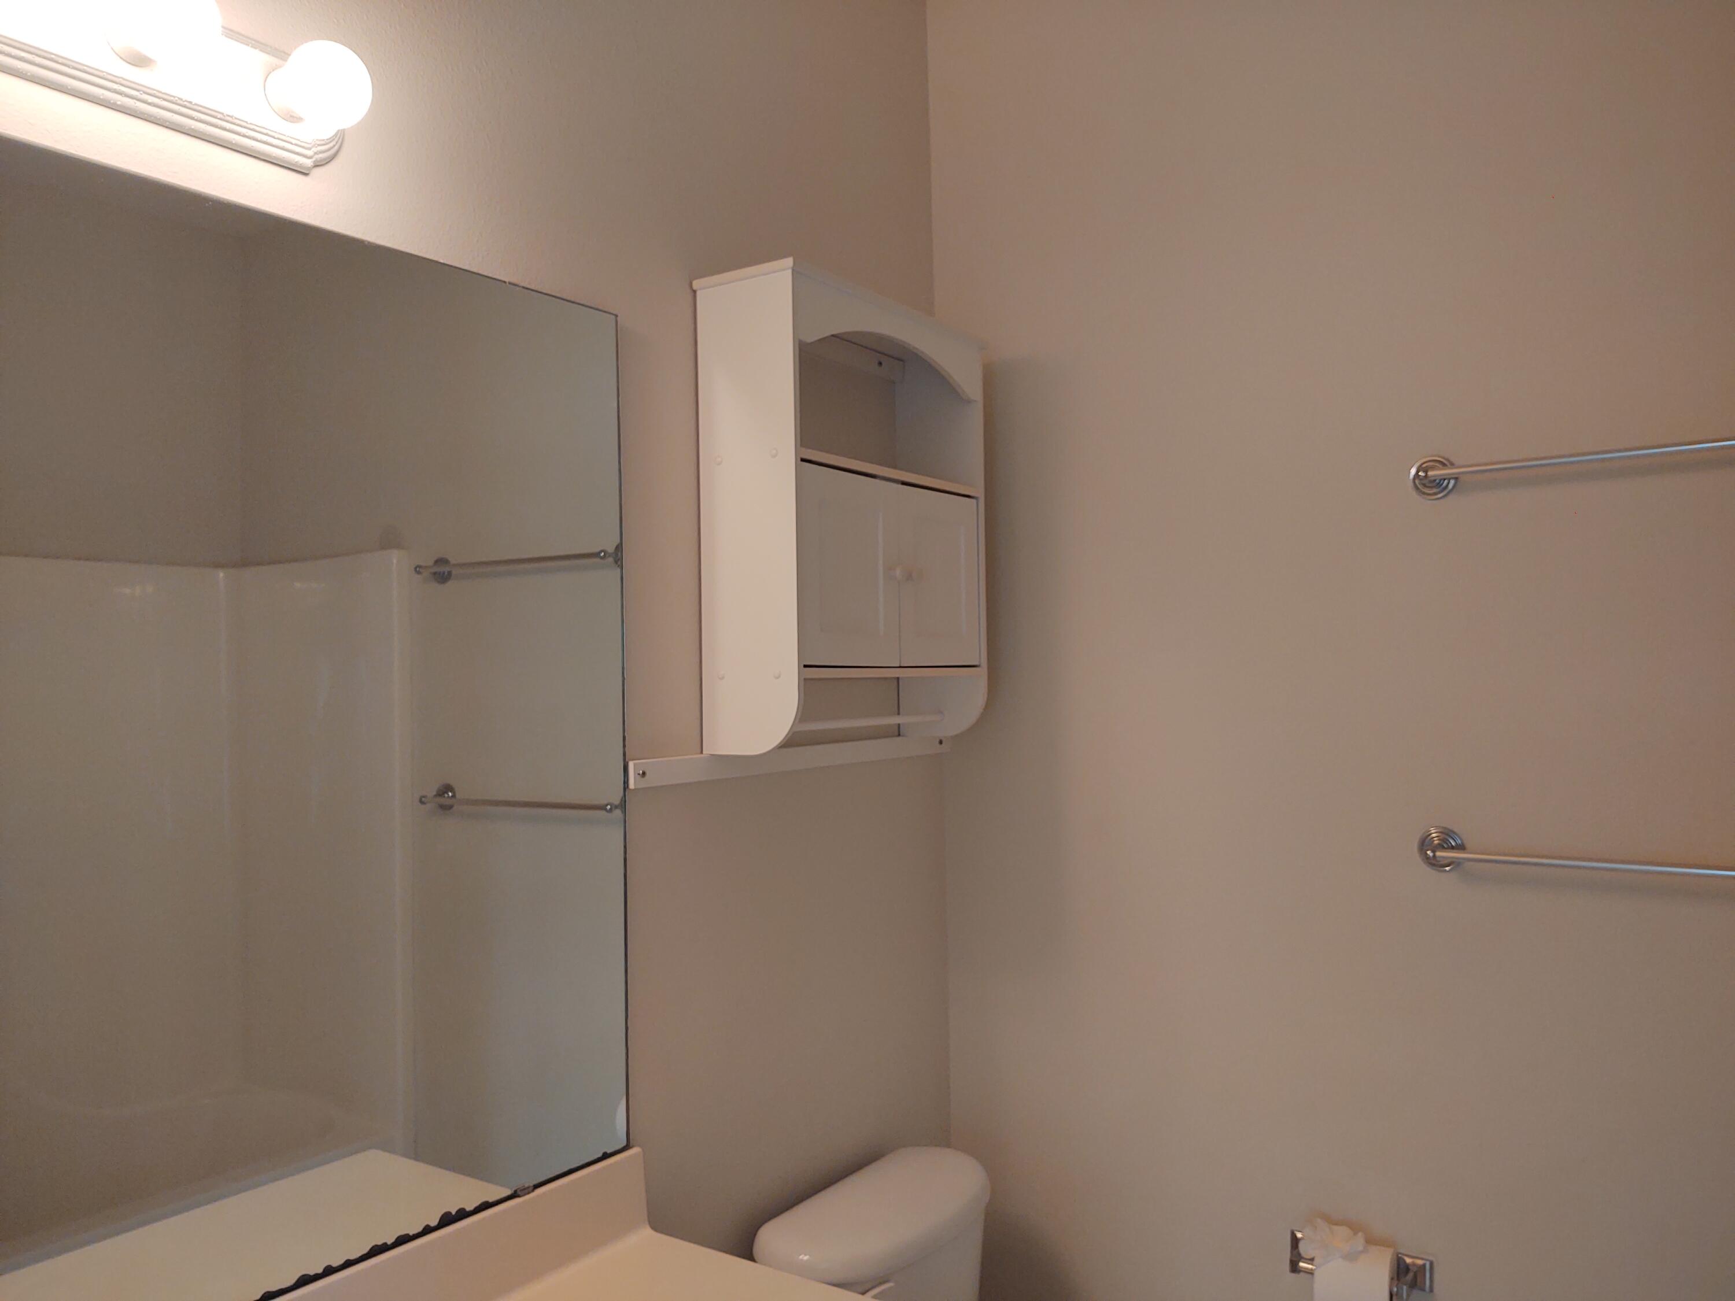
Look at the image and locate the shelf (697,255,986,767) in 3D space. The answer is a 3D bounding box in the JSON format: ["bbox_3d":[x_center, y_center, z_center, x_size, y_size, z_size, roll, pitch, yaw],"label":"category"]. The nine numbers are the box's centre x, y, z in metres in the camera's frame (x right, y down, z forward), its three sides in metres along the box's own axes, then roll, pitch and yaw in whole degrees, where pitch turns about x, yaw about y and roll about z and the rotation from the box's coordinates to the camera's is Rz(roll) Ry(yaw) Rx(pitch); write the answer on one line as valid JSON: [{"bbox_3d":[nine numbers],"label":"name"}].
[{"bbox_3d":[-0.017,-0.183,2.022,0.176,0.650,0.518,-2,-2,34],"label":"shelf"}]

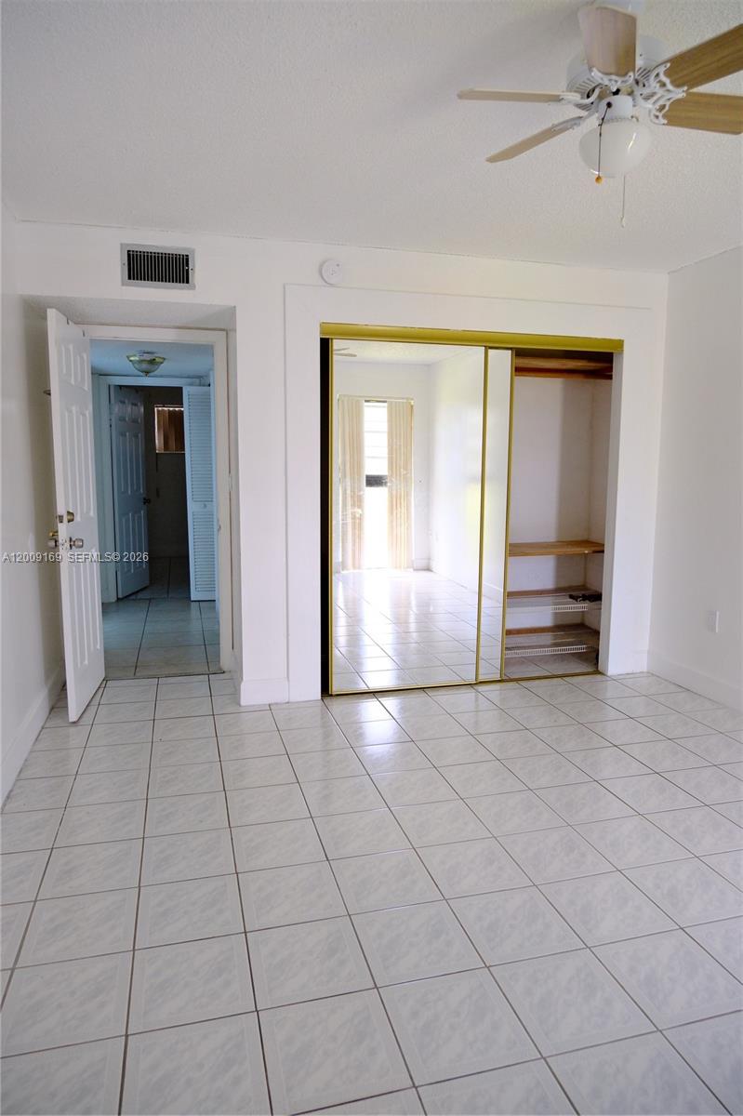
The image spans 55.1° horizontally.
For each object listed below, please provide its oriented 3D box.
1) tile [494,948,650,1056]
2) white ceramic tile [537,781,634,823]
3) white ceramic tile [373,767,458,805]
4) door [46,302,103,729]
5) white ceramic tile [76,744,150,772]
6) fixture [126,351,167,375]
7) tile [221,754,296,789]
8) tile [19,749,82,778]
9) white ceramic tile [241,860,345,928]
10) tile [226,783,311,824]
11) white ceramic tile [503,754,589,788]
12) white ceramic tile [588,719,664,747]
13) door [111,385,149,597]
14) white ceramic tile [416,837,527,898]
[{"bbox_3d":[0.494,1.107,1.791,0.300,0.010,0.300,-2,8,-15],"label":"tile"},{"bbox_3d":[0.845,0.977,2.837,0.302,0.010,0.302,-2,8,-15],"label":"white ceramic tile"},{"bbox_3d":[0.176,0.952,2.958,0.300,0.010,0.300,-2,8,-15],"label":"white ceramic tile"},{"bbox_3d":[-1.594,-0.223,3.891,0.037,2.042,0.760,-1,8,-10],"label":"door"},{"bbox_3d":[-1.159,0.913,3.241,0.302,0.010,0.302,-2,8,-15],"label":"white ceramic tile"},{"bbox_3d":[-1.669,-1.431,5.292,0.277,0.170,0.277,-2,8,-15],"label":"fixture"},{"bbox_3d":[-0.486,0.925,3.074,0.298,0.010,0.298,-2,8,-15],"label":"tile"},{"bbox_3d":[-1.407,0.914,3.144,0.228,0.010,0.300,-2,8,-15],"label":"tile"},{"bbox_3d":[-0.249,1.046,2.213,0.300,0.010,0.300,-2,8,-15],"label":"white ceramic tile"},{"bbox_3d":[-0.407,0.965,2.786,0.298,0.010,0.298,-2,8,-15],"label":"tile"},{"bbox_3d":[0.765,0.938,3.130,0.302,0.010,0.302,-2,8,-15],"label":"white ceramic tile"},{"bbox_3d":[1.263,0.871,3.545,0.298,0.010,0.298,-2,8,-15],"label":"white ceramic tile"},{"bbox_3d":[-2.414,-0.661,7.180,0.036,2.030,0.700,1,8,5],"label":"door"},{"bbox_3d":[0.334,1.026,2.365,0.298,0.010,0.298,-2,8,-15],"label":"white ceramic tile"}]

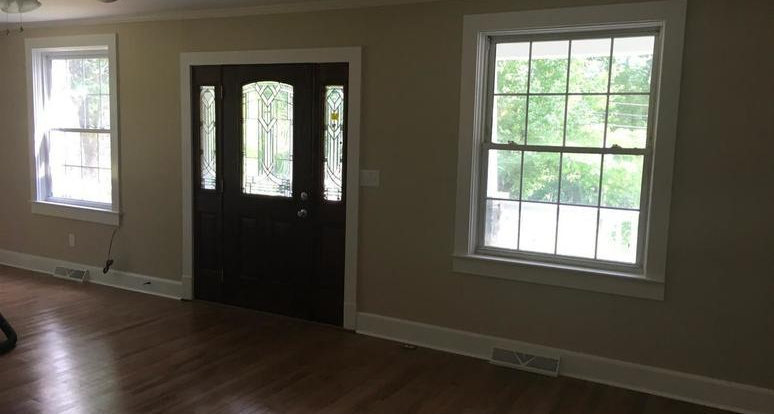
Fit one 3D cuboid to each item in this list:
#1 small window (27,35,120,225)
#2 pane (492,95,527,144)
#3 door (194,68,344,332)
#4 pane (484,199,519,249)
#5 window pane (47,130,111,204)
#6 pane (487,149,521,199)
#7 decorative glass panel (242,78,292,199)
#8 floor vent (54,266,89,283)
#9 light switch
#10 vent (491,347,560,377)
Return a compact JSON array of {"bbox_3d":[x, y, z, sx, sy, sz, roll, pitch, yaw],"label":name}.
[{"bbox_3d":[-3.050,-0.763,6.386,1.333,1.776,0.150,5,8,28],"label":"small window"},{"bbox_3d":[0.833,-0.590,4.397,0.236,0.330,0.020,5,8,28],"label":"pane"},{"bbox_3d":[-0.993,-0.121,5.324,1.584,2.045,0.070,5,8,28],"label":"door"},{"bbox_3d":[0.790,0.118,4.437,0.242,0.336,0.020,5,8,28],"label":"pane"},{"bbox_3d":[-3.044,-0.401,6.467,0.999,0.679,0.025,5,8,28],"label":"window pane"},{"bbox_3d":[0.799,-0.215,4.397,0.240,0.333,0.020,5,8,28],"label":"pane"},{"bbox_3d":[-0.969,-0.550,5.259,0.511,0.917,0.030,5,8,28],"label":"decorative glass panel"},{"bbox_3d":[-3.178,0.658,6.504,0.460,0.120,0.050,5,8,28],"label":"floor vent"},{"bbox_3d":[-0.128,-0.210,4.795,0.166,0.120,0.010,5,8,28],"label":"light switch"},{"bbox_3d":[0.917,1.032,4.316,0.458,0.120,0.050,5,8,28],"label":"vent"}]

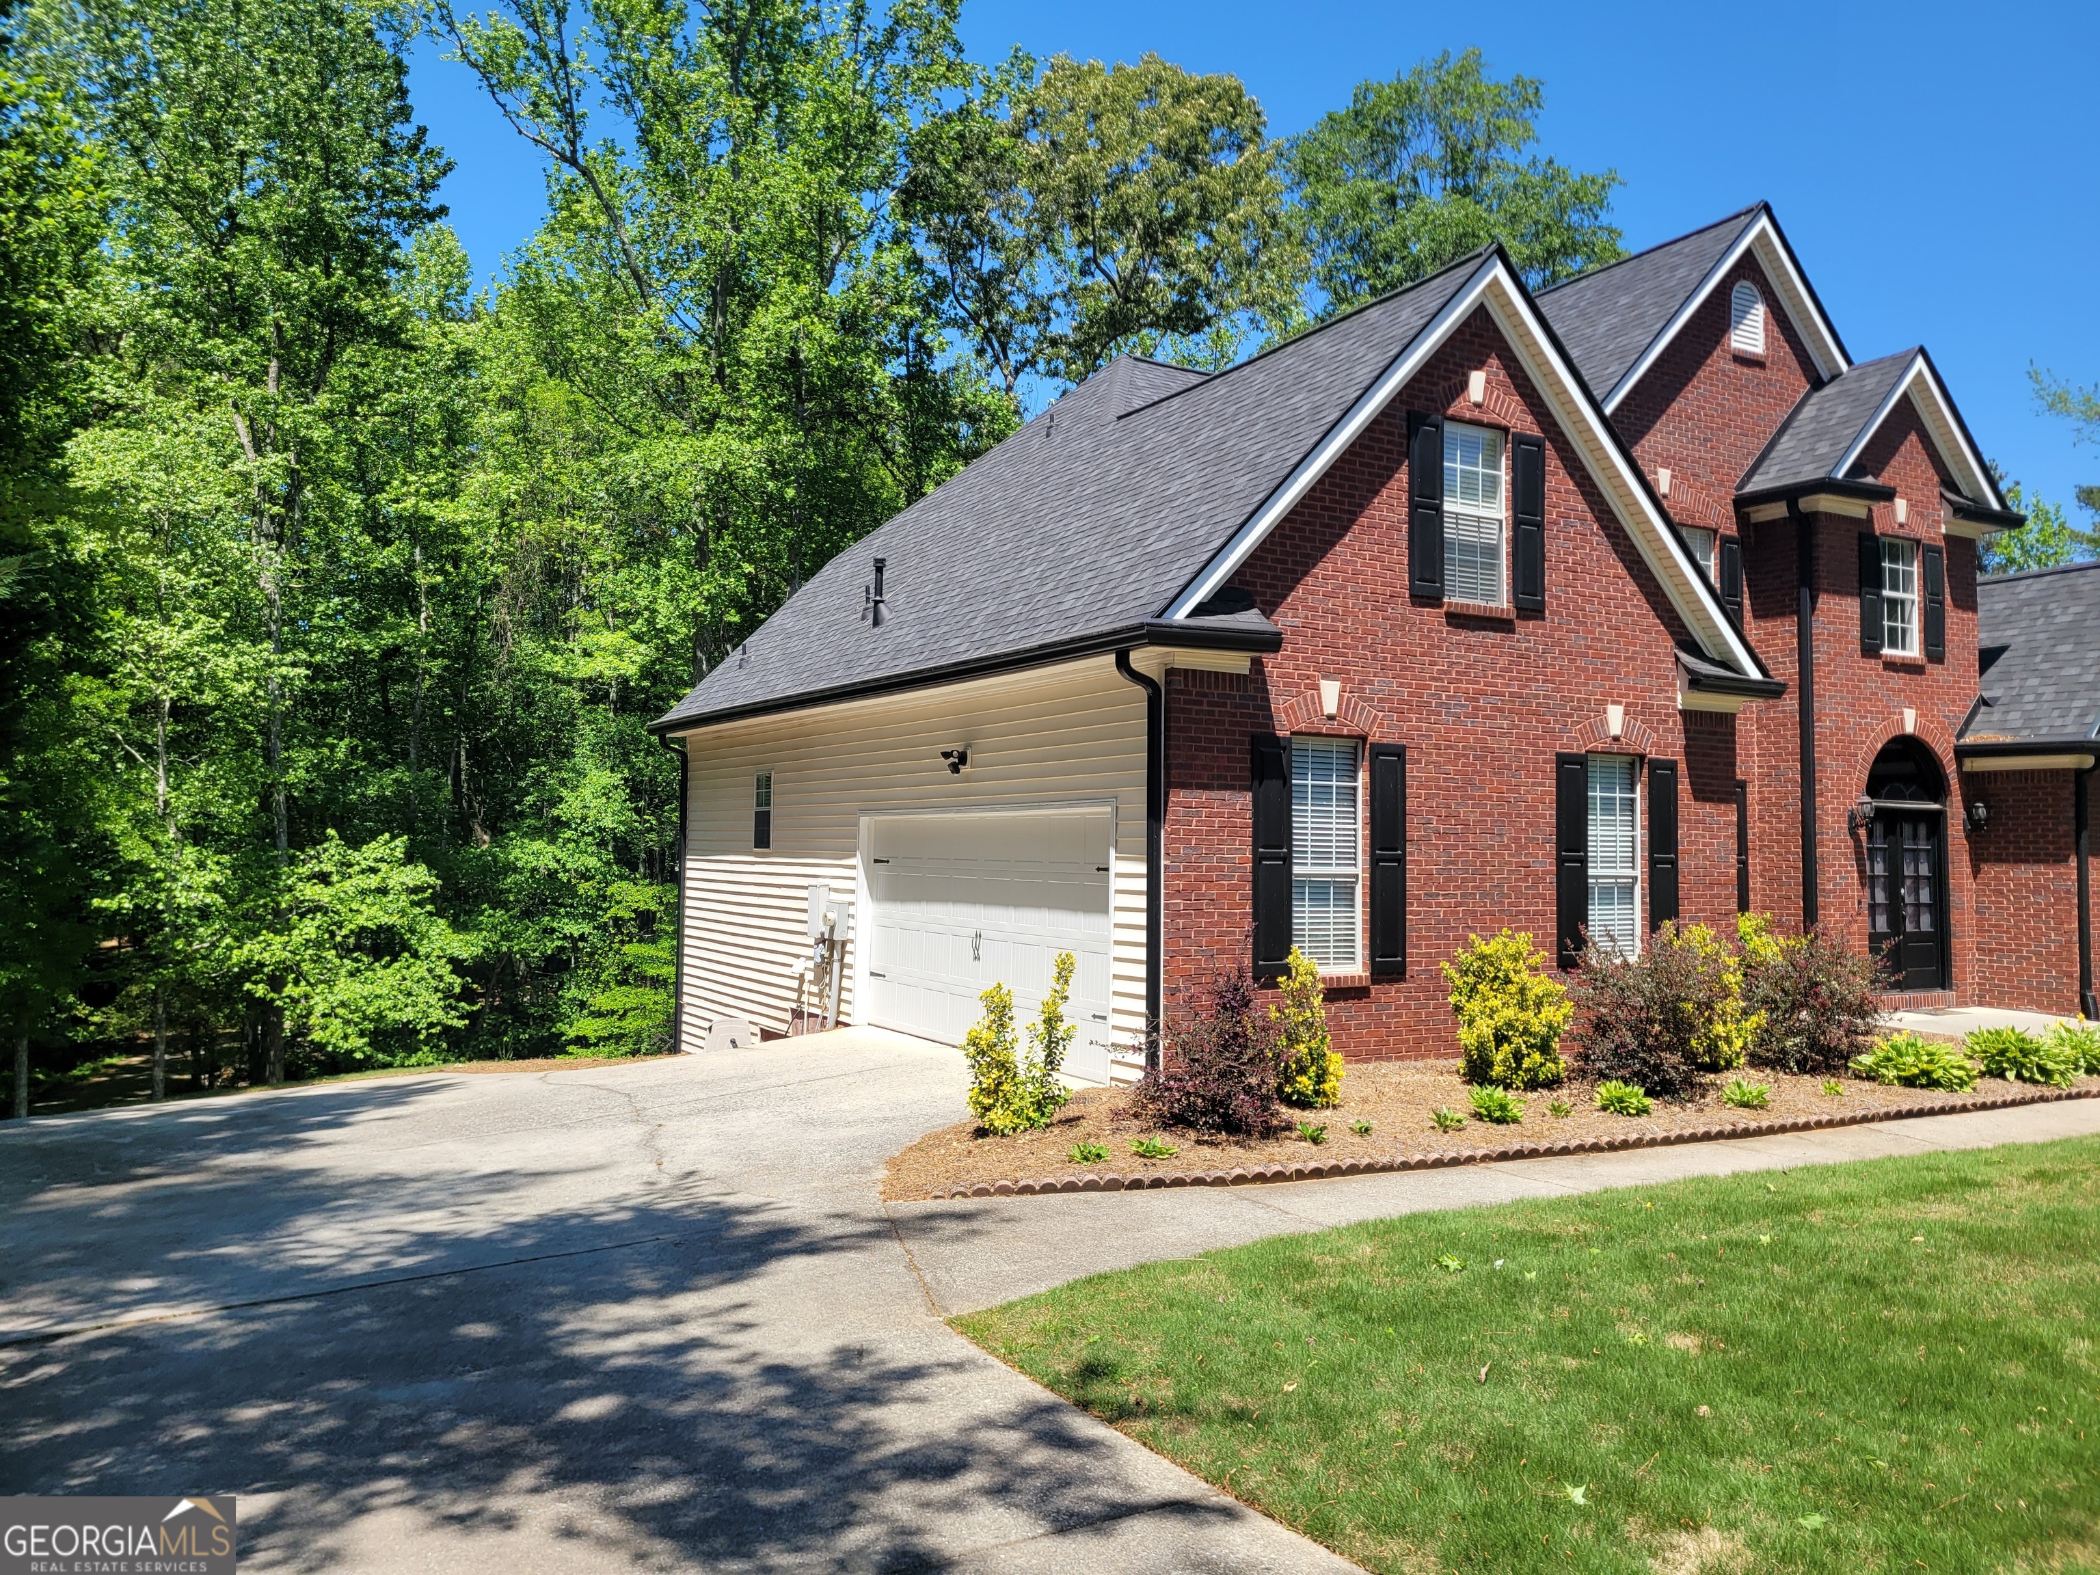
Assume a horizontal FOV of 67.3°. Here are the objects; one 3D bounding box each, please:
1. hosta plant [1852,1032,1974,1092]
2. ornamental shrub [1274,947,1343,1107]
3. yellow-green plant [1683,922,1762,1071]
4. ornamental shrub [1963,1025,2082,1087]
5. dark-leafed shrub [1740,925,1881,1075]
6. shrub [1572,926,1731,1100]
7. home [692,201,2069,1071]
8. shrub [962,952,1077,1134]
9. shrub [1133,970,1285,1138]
[{"bbox_3d":[6.610,2.080,12.090,0.880,0.380,0.840,2,-3,-30],"label":"hosta plant"},{"bbox_3d":[1.768,1.624,10.825,0.522,1.049,0.520,1,-2,0],"label":"ornamental shrub"},{"bbox_3d":[5.550,1.706,13.029,0.747,1.173,0.700,2,-3,-31],"label":"yellow-green plant"},{"bbox_3d":[7.664,2.088,12.426,0.918,0.439,0.900,2,-3,-31],"label":"ornamental shrub"},{"bbox_3d":[6.268,1.722,13.000,1.161,1.182,1.100,2,-3,-31],"label":"dark-leafed shrub"},{"bbox_3d":[4.495,1.635,11.790,1.199,1.218,1.150,2,-3,-31],"label":"shrub"},{"bbox_3d":[4.939,-1.627,20.343,16.929,9.325,11.571,2,-3,-31],"label":"home"},{"bbox_3d":[-0.186,1.583,9.935,0.712,1.105,0.620,2,-3,-31],"label":"shrub"},{"bbox_3d":[1.001,1.631,9.870,0.943,0.989,0.920,1,-2,0],"label":"shrub"}]

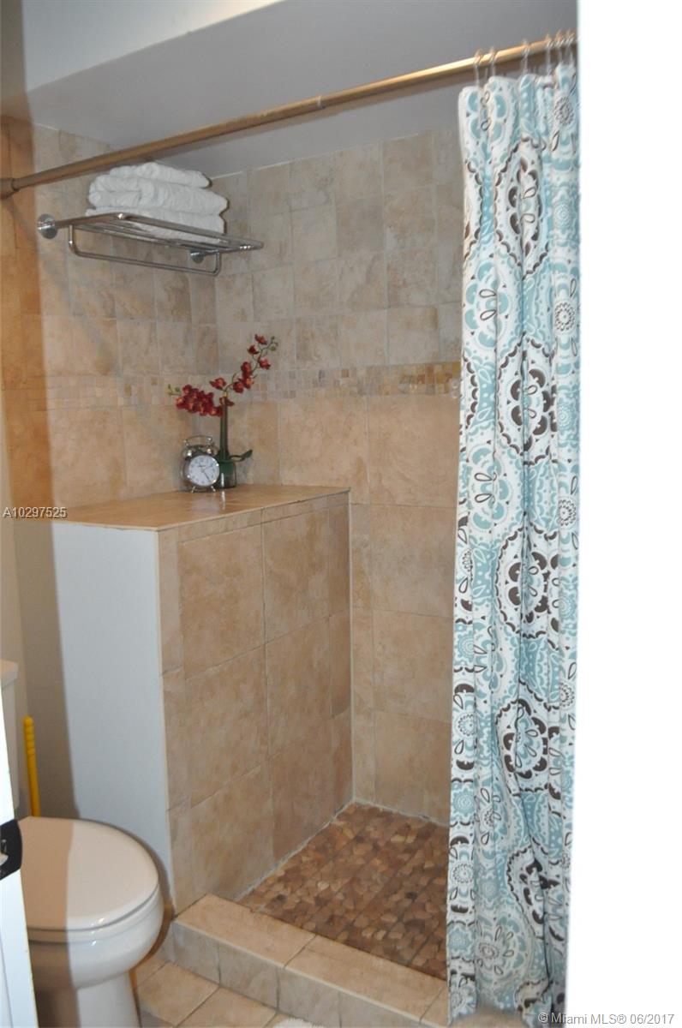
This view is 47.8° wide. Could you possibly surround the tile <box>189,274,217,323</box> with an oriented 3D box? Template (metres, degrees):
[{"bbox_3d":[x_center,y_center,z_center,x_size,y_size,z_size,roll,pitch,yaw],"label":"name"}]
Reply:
[{"bbox_3d":[-0.461,-0.707,2.550,0.012,0.160,0.127,3,9,31],"label":"tile"}]

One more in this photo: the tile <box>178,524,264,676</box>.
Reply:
[{"bbox_3d":[-0.289,0.204,1.880,0.012,0.318,0.309,3,9,31],"label":"tile"}]

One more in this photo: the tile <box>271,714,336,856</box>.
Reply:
[{"bbox_3d":[-0.113,0.819,2.332,0.012,0.313,0.331,3,8,31],"label":"tile"}]

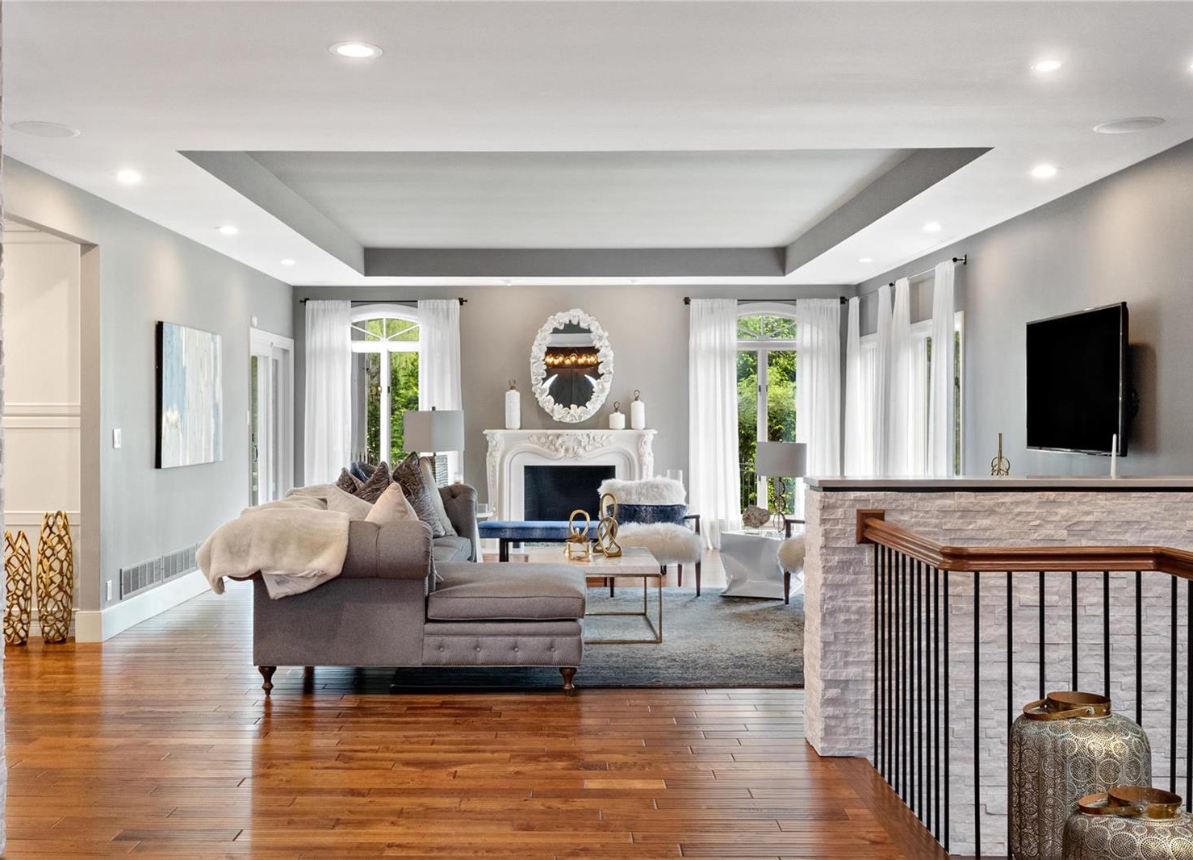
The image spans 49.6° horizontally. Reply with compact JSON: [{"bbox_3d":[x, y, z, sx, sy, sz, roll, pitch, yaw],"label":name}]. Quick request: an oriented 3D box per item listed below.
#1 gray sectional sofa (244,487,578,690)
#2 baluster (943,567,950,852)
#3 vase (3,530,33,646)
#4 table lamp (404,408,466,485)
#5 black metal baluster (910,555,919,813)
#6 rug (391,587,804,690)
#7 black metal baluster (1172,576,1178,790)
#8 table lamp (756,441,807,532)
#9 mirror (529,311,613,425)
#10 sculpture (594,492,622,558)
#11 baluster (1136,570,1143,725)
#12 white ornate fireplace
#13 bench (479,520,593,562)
[{"bbox_3d":[-0.961,0.860,8.053,1.740,0.860,3.500,0,1,-1],"label":"gray sectional sofa"},{"bbox_3d":[1.112,0.897,4.101,0.013,0.893,0.013,0,1,-1],"label":"baluster"},{"bbox_3d":[-3.442,0.921,7.660,0.200,0.685,0.200,0,1,-1],"label":"vase"},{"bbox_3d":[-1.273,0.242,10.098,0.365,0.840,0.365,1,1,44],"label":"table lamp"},{"bbox_3d":[1.106,0.892,4.526,0.013,0.893,0.013,0,1,-1],"label":"black metal baluster"},{"bbox_3d":[0.406,1.277,8.440,2.960,0.015,3.800,0,1,-1],"label":"rug"},{"bbox_3d":[1.796,0.899,4.020,0.013,0.893,0.013,0,1,-1],"label":"black metal baluster"},{"bbox_3d":[1.395,0.430,9.750,0.385,0.695,0.385,0,1,-1],"label":"table lamp"},{"bbox_3d":[-0.242,-0.633,12.762,0.822,1.127,0.101,0,1,-1],"label":"mirror"},{"bbox_3d":[0.070,0.605,8.151,0.172,0.399,0.192,0,1,-1],"label":"sculpture"},{"bbox_3d":[1.734,0.897,4.134,0.013,0.893,0.013,0,1,-1],"label":"baluster"},{"bbox_3d":[-0.251,0.586,12.590,1.679,1.193,0.425,0,1,-1],"label":"white ornate fireplace"},{"bbox_3d":[-0.111,0.988,10.911,1.699,0.435,0.485,0,1,-1],"label":"bench"}]

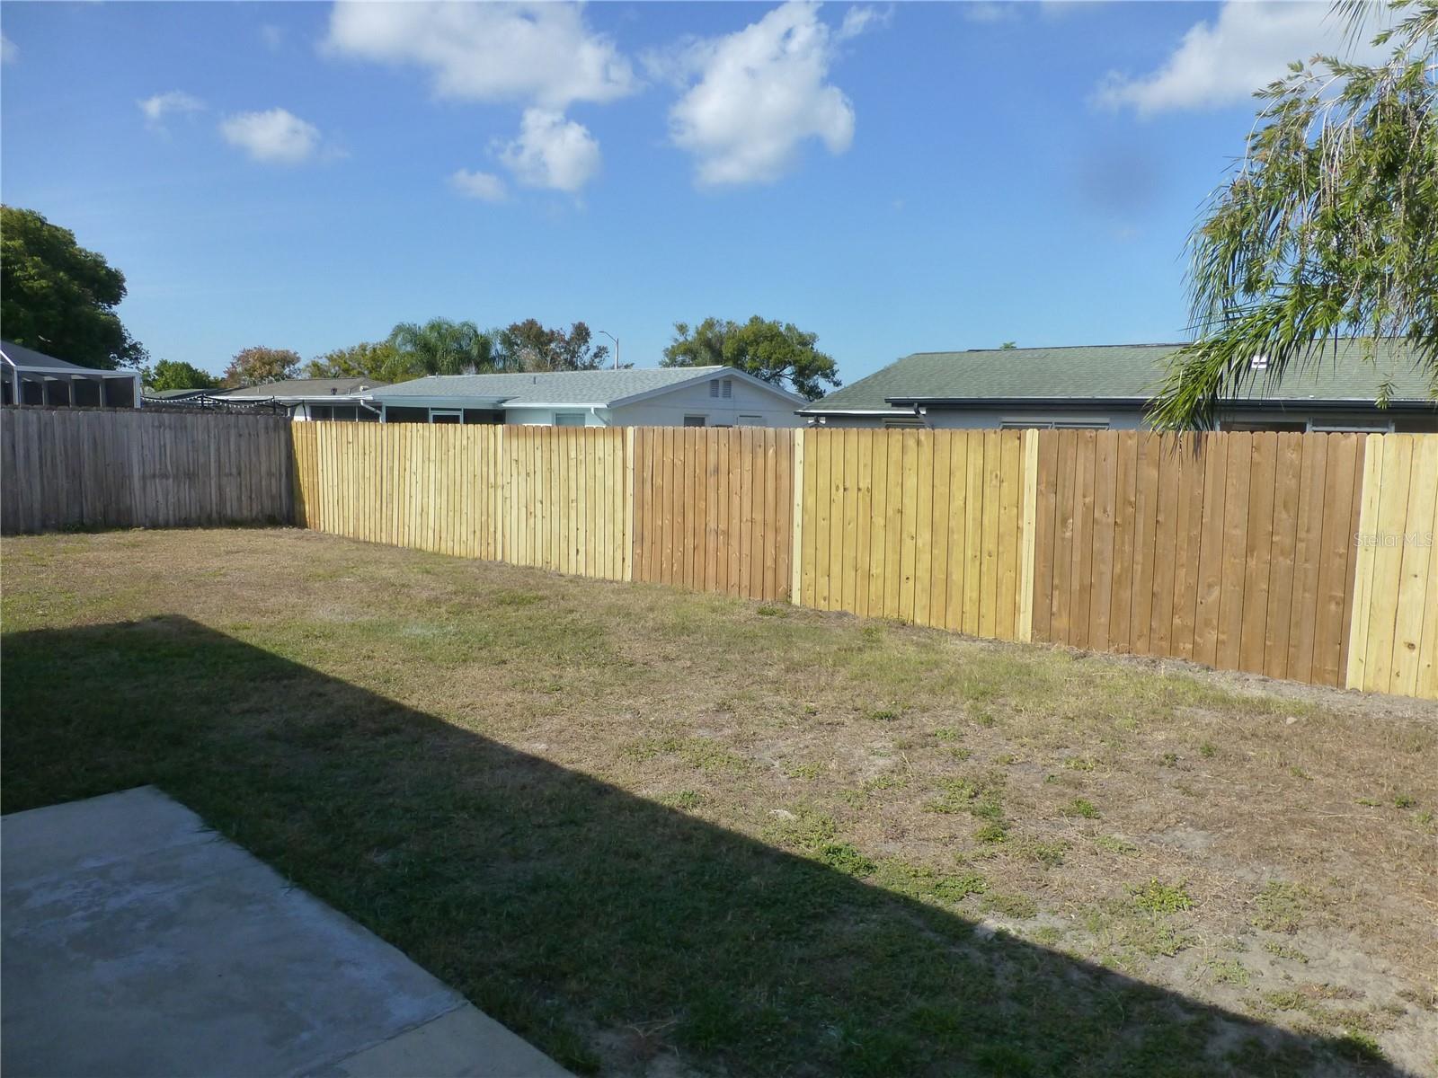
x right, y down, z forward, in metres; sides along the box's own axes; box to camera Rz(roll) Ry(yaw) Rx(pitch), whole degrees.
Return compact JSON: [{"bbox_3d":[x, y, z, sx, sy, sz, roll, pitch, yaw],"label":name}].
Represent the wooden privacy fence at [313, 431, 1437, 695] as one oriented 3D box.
[{"bbox_3d":[-1.050,-0.416,11.791,16.300,1.840,0.150,6,9,40],"label":"wooden privacy fence"}]

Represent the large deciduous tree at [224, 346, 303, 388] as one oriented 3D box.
[{"bbox_3d":[-30.293,-9.534,66.386,5.170,6.490,5.170,-3,7,-24],"label":"large deciduous tree"}]

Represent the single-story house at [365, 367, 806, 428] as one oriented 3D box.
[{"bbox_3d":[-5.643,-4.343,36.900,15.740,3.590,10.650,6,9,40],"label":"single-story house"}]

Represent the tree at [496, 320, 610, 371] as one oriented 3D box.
[{"bbox_3d":[-9.670,-8.990,58.454,6.530,7.630,6.530,-1,7,-9],"label":"tree"}]

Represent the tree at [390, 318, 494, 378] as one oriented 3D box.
[{"bbox_3d":[-15.584,-8.705,56.443,6.060,7.440,6.060,-1,7,-15],"label":"tree"}]

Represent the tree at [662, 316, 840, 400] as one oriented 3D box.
[{"bbox_3d":[1.702,-8.182,53.440,9.310,7.400,8.840,1,7,2],"label":"tree"}]

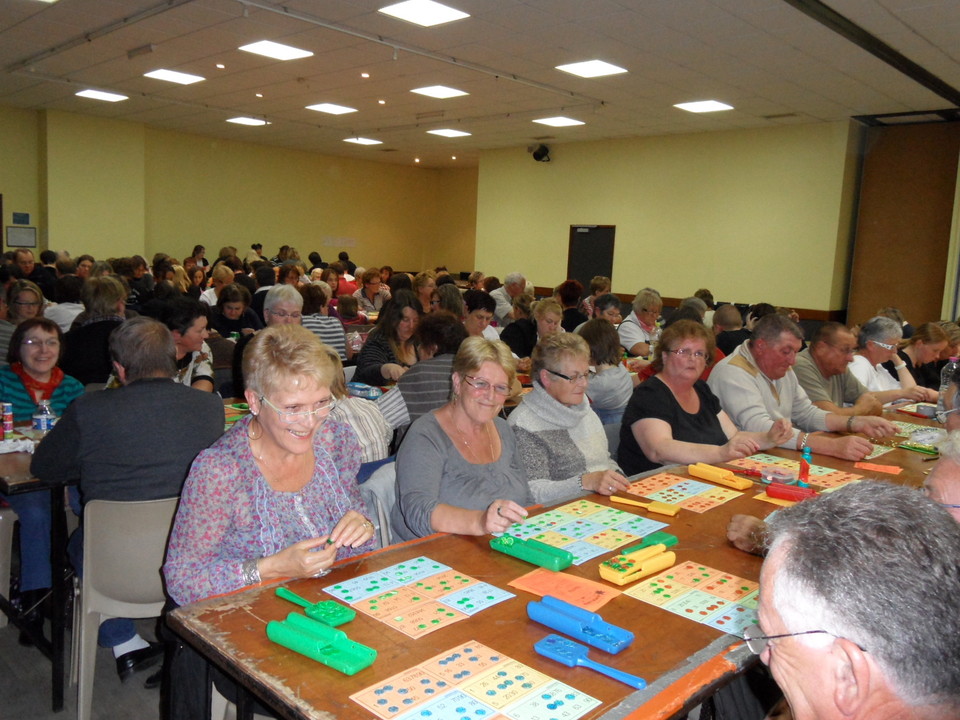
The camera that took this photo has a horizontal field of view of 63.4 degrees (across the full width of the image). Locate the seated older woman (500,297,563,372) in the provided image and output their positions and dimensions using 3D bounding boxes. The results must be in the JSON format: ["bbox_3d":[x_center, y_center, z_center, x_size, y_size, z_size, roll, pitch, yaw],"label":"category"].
[{"bbox_3d":[0.362,0.183,5.352,0.720,1.245,0.500,10,11,43],"label":"seated older woman"}]

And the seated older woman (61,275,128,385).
[{"bbox_3d":[-1.942,0.203,3.992,0.480,1.260,0.750,-3,9,-37],"label":"seated older woman"}]

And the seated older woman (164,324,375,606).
[{"bbox_3d":[-0.515,0.573,1.859,0.540,1.330,0.680,-4,11,-43],"label":"seated older woman"}]

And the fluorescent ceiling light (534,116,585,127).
[{"bbox_3d":[1.203,-3.618,11.745,0.600,0.080,0.600,-5,11,-45],"label":"fluorescent ceiling light"}]

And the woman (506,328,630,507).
[{"bbox_3d":[0.313,0.523,2.601,0.760,1.210,0.500,9,10,40],"label":"woman"}]

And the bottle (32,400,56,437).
[{"bbox_3d":[-1.369,0.215,2.438,0.069,0.200,0.069,-5,11,-45],"label":"bottle"}]

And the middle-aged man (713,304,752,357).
[{"bbox_3d":[1.436,0.280,4.719,0.500,1.243,0.780,-5,11,-45],"label":"middle-aged man"}]

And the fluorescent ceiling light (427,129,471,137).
[{"bbox_3d":[-0.518,-3.915,13.351,0.600,0.050,0.600,-4,11,-43],"label":"fluorescent ceiling light"}]

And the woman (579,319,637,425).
[{"bbox_3d":[0.572,0.379,3.866,0.480,1.188,0.750,-4,10,-42],"label":"woman"}]

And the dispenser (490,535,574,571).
[{"bbox_3d":[0.126,0.467,1.911,0.198,0.033,0.073,9,10,39],"label":"dispenser"}]

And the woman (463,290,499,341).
[{"bbox_3d":[-0.002,0.207,4.731,0.480,1.245,0.750,-5,11,-45],"label":"woman"}]

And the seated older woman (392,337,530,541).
[{"bbox_3d":[-0.034,0.550,2.213,0.500,1.225,0.760,-3,10,-39],"label":"seated older woman"}]

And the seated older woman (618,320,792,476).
[{"bbox_3d":[0.757,0.492,3.086,0.580,1.290,0.720,-4,10,-42],"label":"seated older woman"}]

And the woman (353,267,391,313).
[{"bbox_3d":[-1.312,-0.411,8.906,0.520,1.290,0.700,-4,10,-40],"label":"woman"}]

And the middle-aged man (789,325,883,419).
[{"bbox_3d":[1.758,0.420,4.064,0.750,1.270,0.540,10,11,43],"label":"middle-aged man"}]

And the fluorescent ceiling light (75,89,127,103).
[{"bbox_3d":[-5.620,-3.938,11.564,0.600,0.060,0.600,10,11,43],"label":"fluorescent ceiling light"}]

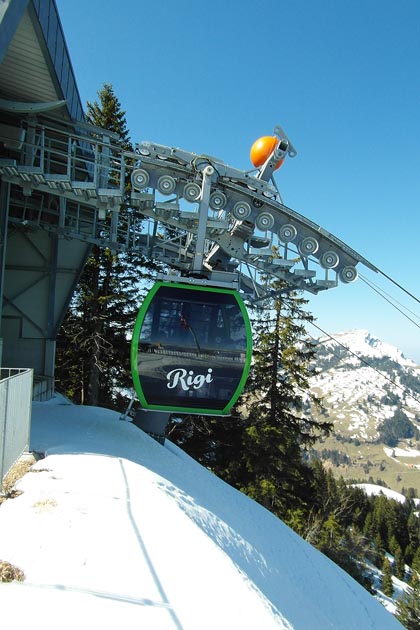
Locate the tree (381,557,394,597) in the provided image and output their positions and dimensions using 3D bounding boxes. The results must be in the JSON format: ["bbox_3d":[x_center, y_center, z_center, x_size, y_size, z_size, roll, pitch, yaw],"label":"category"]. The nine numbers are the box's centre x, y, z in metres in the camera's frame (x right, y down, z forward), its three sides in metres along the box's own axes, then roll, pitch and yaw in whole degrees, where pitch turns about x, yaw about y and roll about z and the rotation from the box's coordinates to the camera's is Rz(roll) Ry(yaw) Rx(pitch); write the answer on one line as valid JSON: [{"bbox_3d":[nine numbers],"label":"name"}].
[{"bbox_3d":[29.583,43.583,70.000,2.300,6.700,2.300,3,0,0],"label":"tree"}]

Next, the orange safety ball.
[{"bbox_3d":[1.301,-3.653,9.500,0.770,0.770,0.770,3,0,0],"label":"orange safety ball"}]

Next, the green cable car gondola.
[{"bbox_3d":[-0.436,0.631,8.846,2.300,2.440,1.800,5,0,-6],"label":"green cable car gondola"}]

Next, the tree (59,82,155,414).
[{"bbox_3d":[-5.071,-3.262,20.000,5.000,15.300,5.000,3,0,0],"label":"tree"}]

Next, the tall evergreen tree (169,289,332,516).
[{"bbox_3d":[2.252,3.505,19.500,6.200,12.400,6.000,3,0,0],"label":"tall evergreen tree"}]

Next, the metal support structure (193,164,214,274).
[{"bbox_3d":[-0.135,-1.978,8.700,0.270,2.250,0.300,6,0,-6],"label":"metal support structure"}]

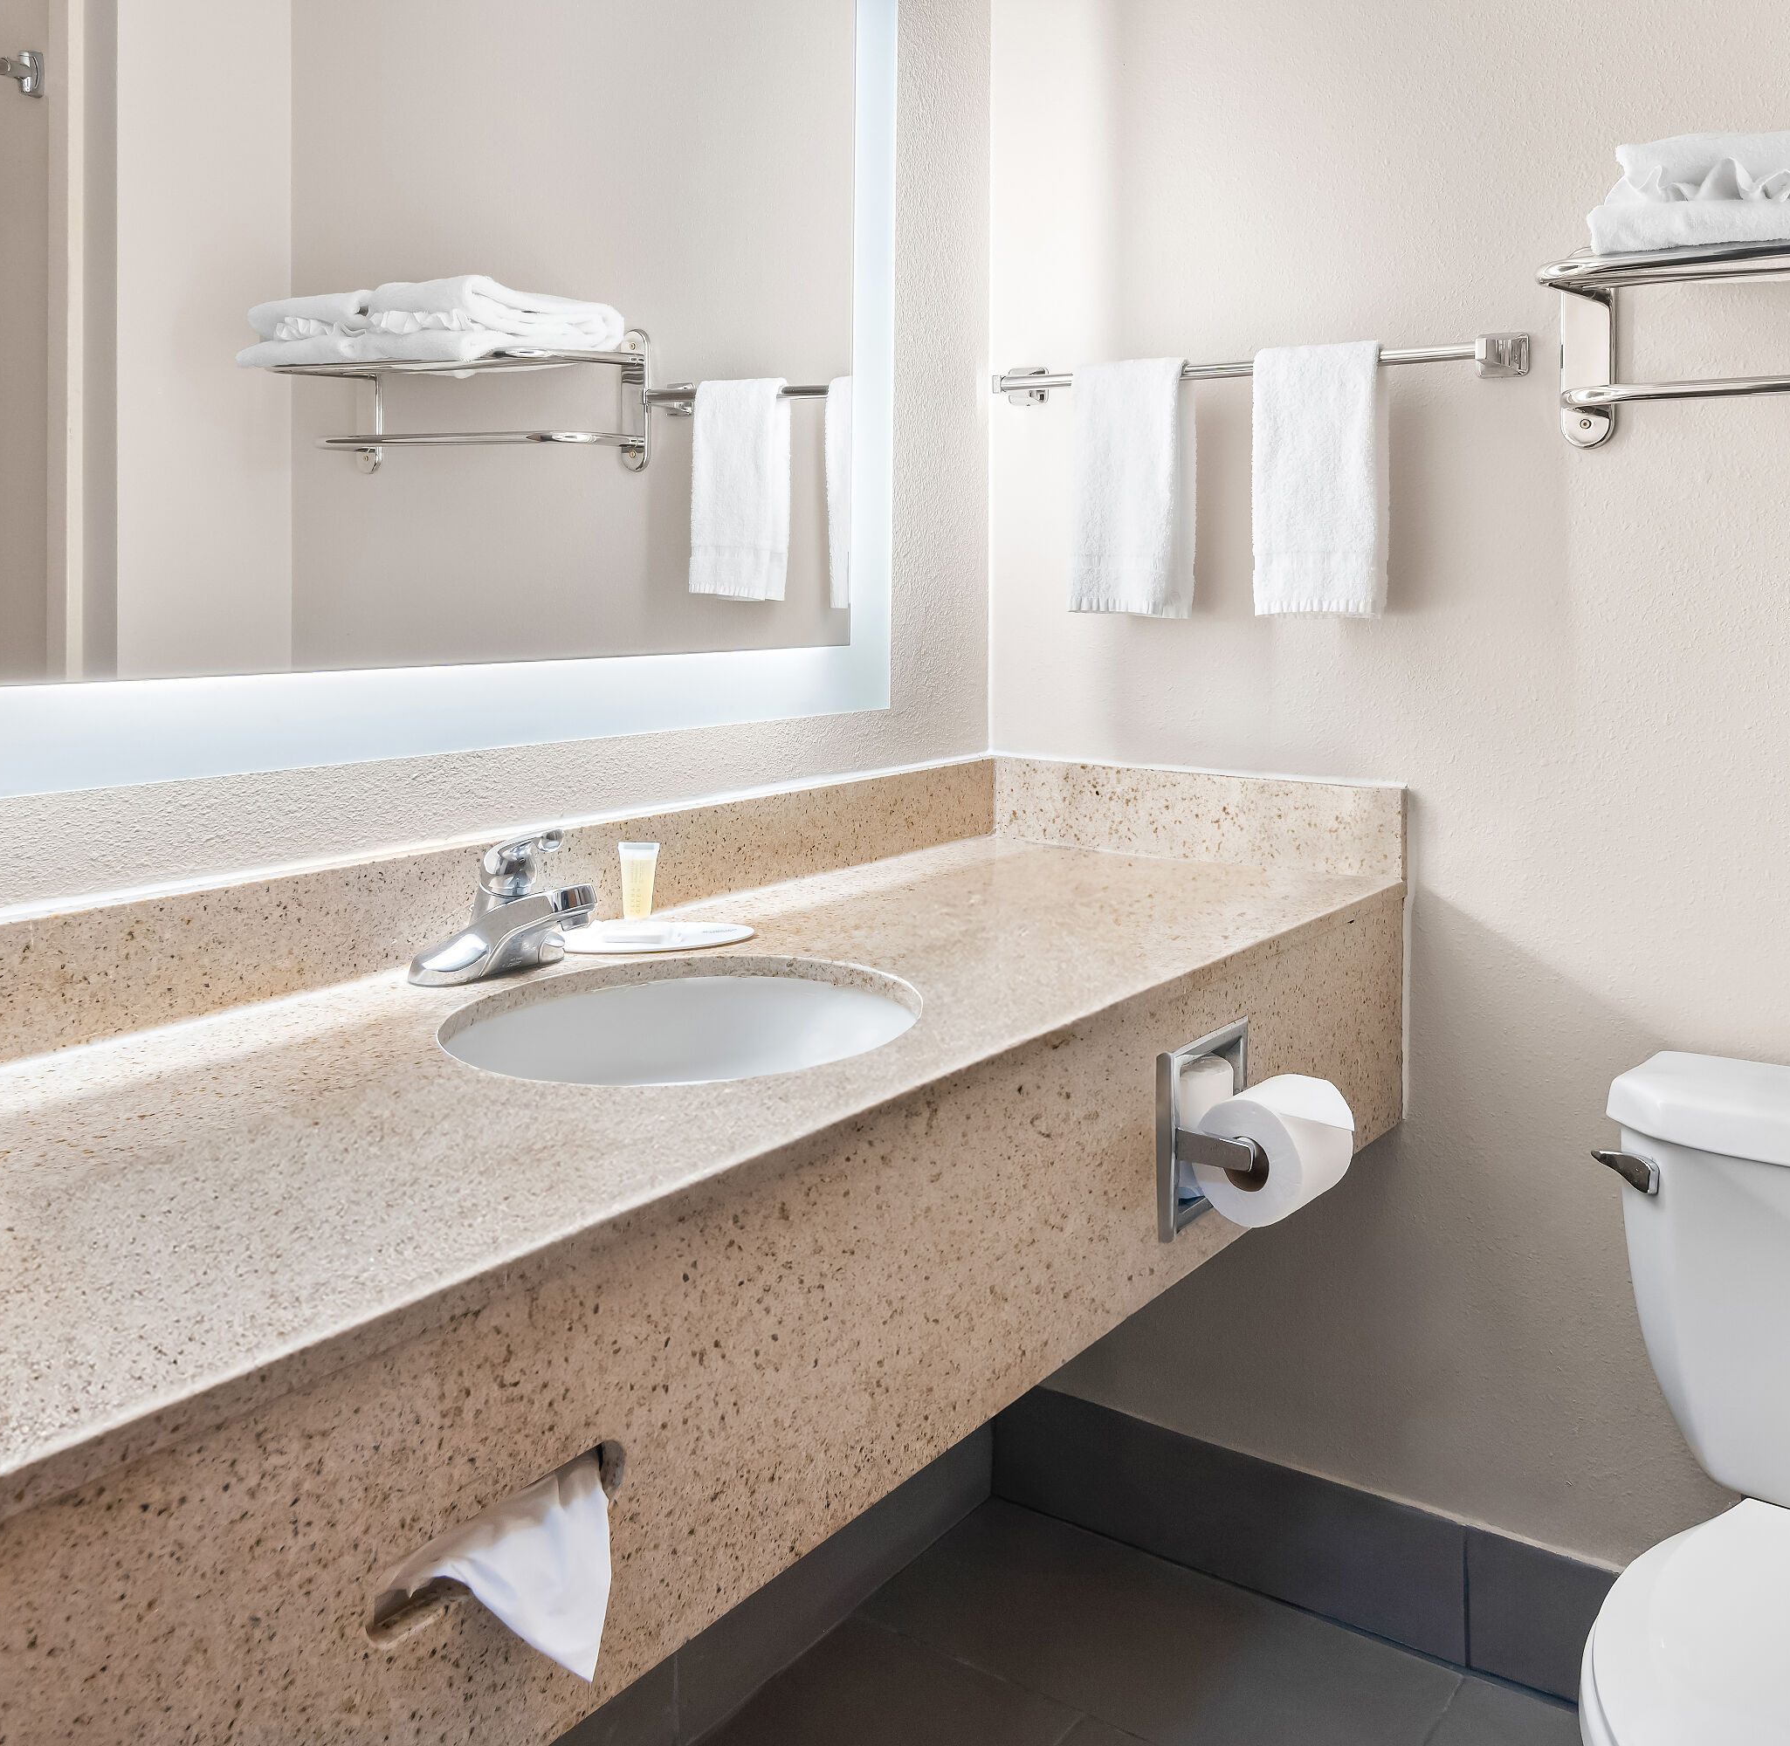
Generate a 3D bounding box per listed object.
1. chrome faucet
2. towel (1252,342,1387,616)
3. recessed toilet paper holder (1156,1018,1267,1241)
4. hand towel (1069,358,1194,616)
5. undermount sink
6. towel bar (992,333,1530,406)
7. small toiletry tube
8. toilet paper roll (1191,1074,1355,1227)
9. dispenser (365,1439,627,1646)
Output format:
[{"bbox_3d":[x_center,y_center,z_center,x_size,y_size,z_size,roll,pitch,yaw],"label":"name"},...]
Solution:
[{"bbox_3d":[-0.309,0.026,1.493,0.157,0.128,0.157,6,10,34],"label":"chrome faucet"},{"bbox_3d":[0.482,-0.442,1.968,0.153,0.311,0.051,6,10,34],"label":"towel"},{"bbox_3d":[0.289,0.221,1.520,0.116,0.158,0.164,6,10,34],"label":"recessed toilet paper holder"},{"bbox_3d":[0.289,-0.462,2.108,0.151,0.305,0.051,6,10,34],"label":"hand towel"},{"bbox_3d":[-0.160,0.185,1.366,0.350,0.162,0.419,6,10,34],"label":"undermount sink"},{"bbox_3d":[0.399,-0.592,2.052,0.667,0.052,0.081,6,10,34],"label":"towel bar"},{"bbox_3d":[-0.250,0.006,1.713,0.039,0.077,0.026,-3,9,-17],"label":"small toiletry tube"},{"bbox_3d":[0.323,0.233,1.482,0.102,0.102,0.107,6,10,34],"label":"toilet paper roll"},{"bbox_3d":[-0.204,0.333,0.885,0.051,0.045,0.170,6,10,34],"label":"dispenser"}]

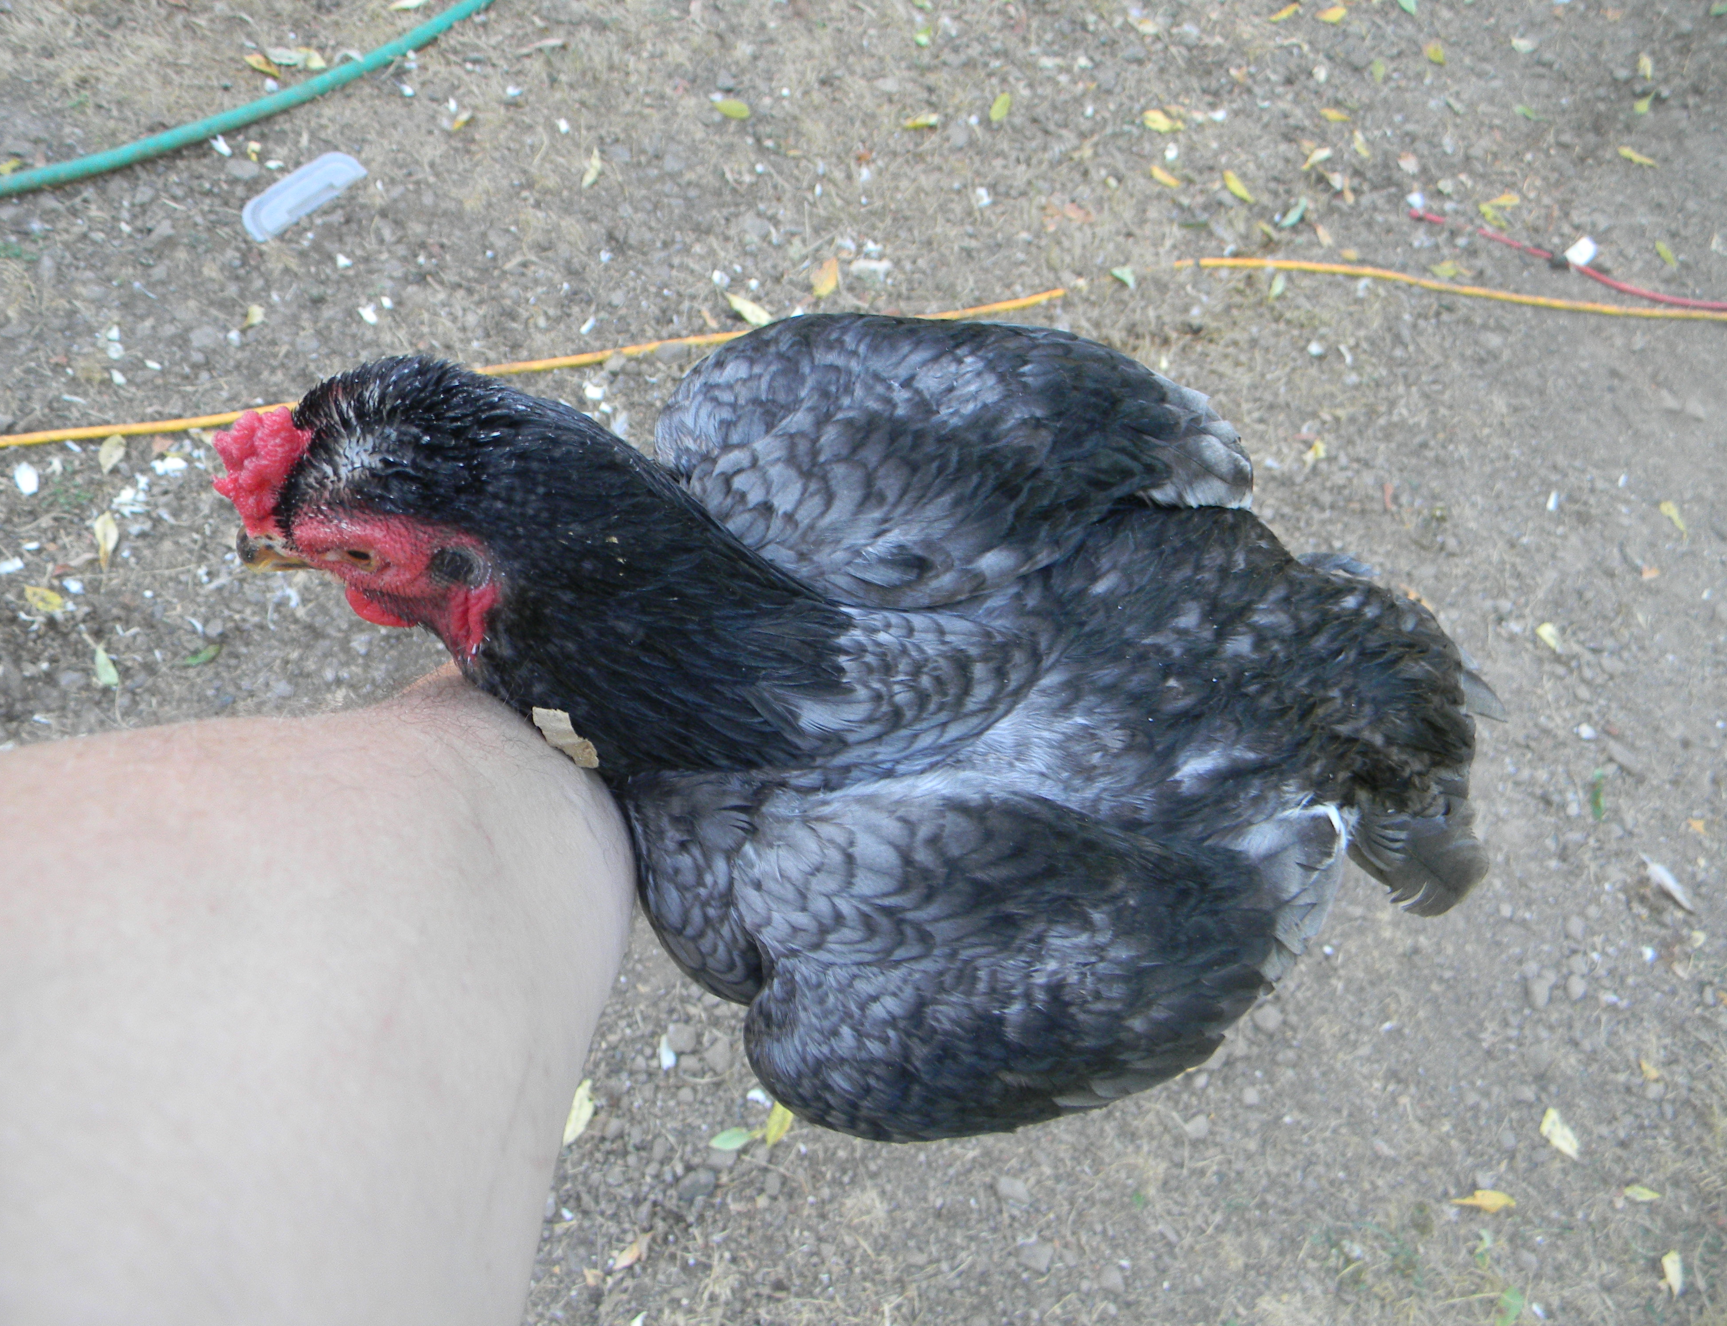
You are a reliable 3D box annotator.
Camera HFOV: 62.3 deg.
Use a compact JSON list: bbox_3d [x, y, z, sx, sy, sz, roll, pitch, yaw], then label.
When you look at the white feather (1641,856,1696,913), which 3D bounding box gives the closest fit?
[{"bbox_3d":[0.713,0.195,1.267,0.018,0.008,0.064,-28,66,-15],"label":"white feather"}]

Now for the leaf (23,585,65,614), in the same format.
[{"bbox_3d":[-0.816,-0.063,1.420,0.044,0.007,0.017,28,66,8],"label":"leaf"}]

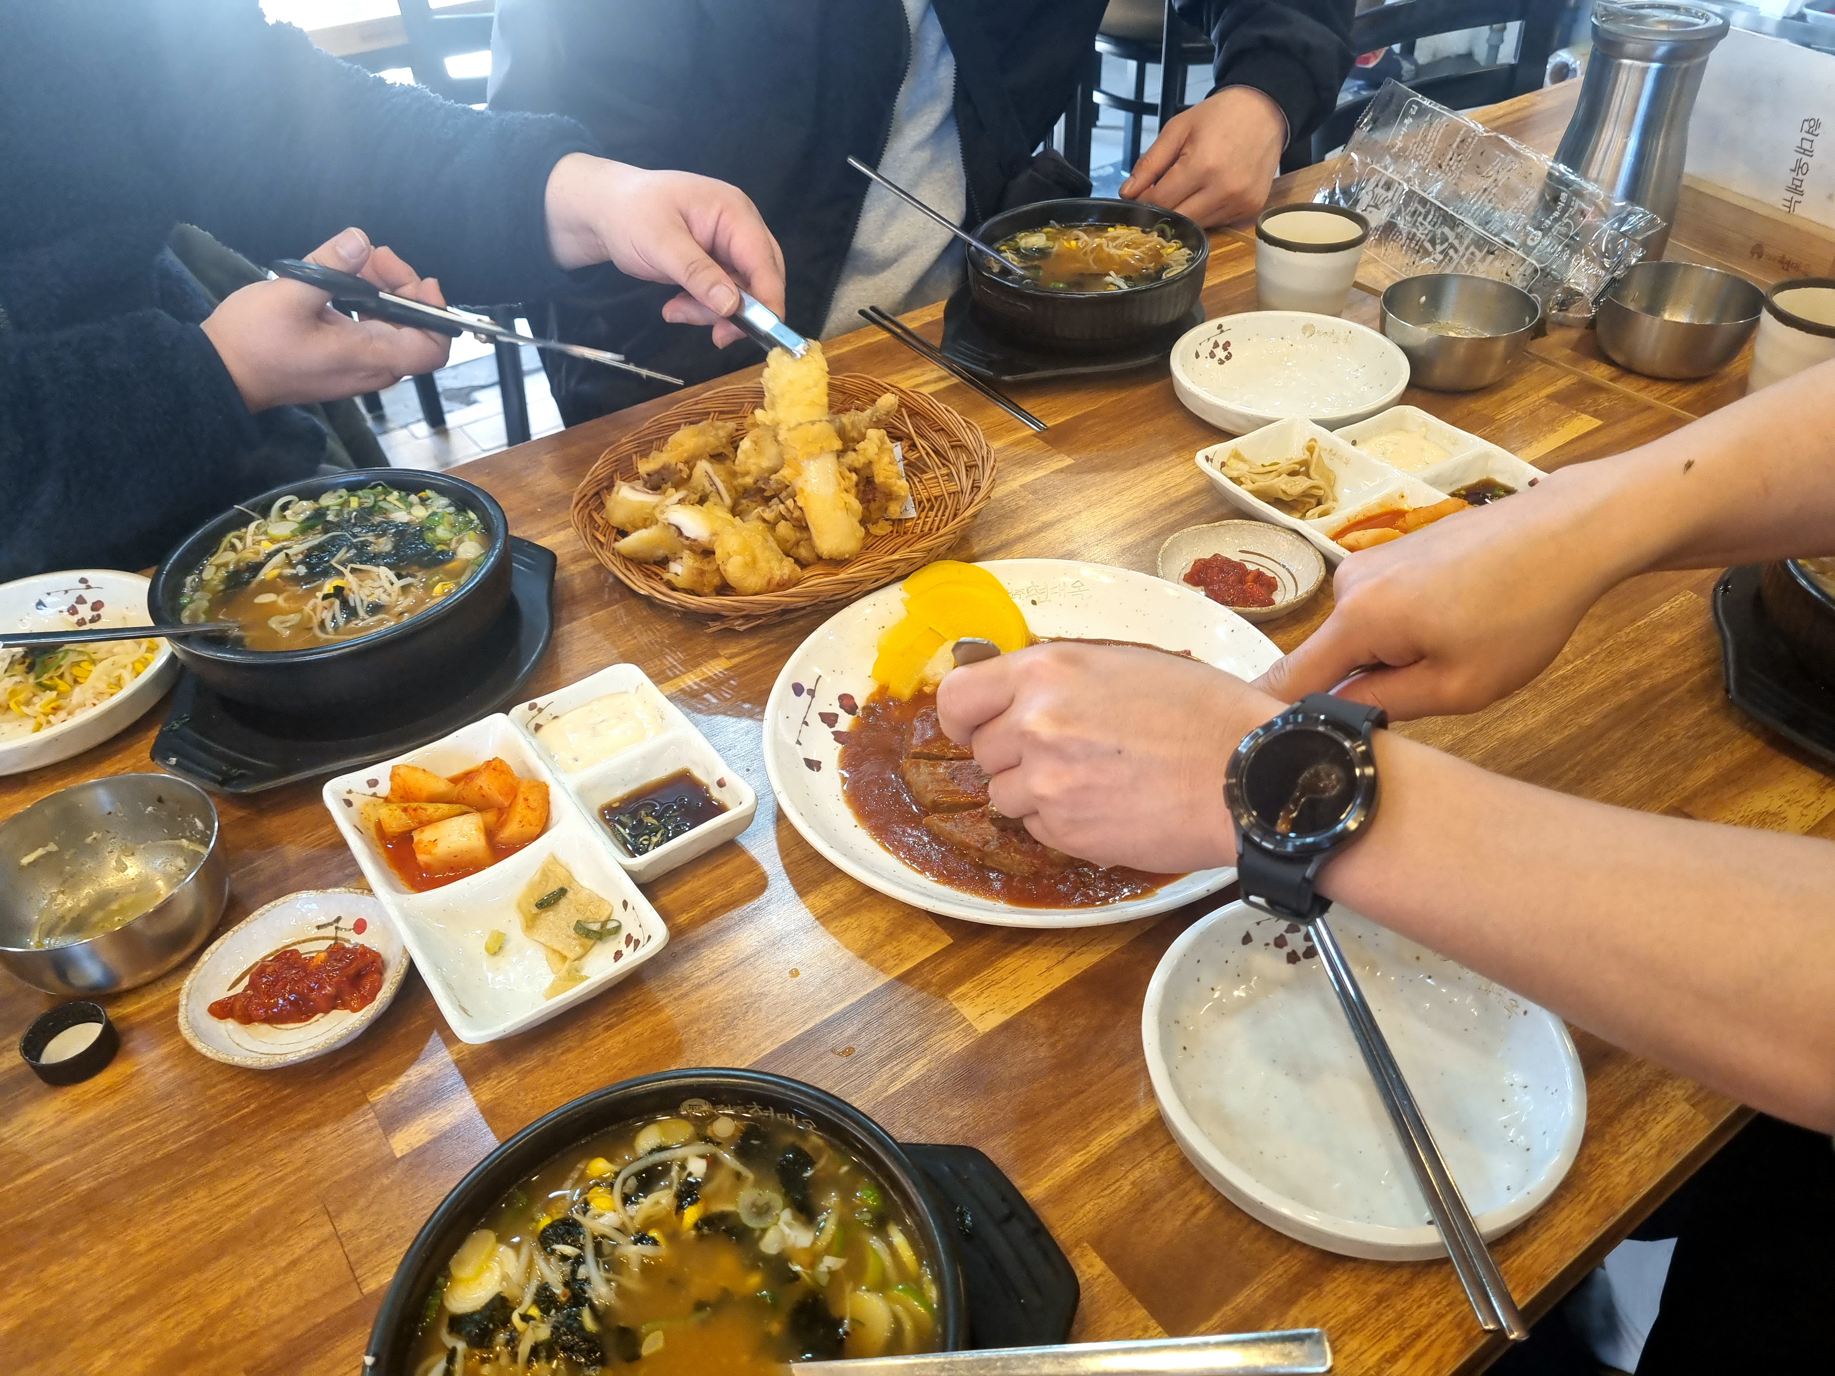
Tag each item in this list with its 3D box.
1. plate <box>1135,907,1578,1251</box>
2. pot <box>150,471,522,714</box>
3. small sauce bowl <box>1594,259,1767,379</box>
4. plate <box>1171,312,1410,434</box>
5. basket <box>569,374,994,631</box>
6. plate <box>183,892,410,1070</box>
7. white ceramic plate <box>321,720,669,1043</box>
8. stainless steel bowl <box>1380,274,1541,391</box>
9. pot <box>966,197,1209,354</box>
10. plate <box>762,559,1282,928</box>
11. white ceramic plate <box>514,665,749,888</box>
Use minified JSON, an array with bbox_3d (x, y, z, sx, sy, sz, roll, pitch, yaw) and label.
[{"bbox_3d":[0.158,0.137,0.499,0.152,0.026,0.152,-2,40,2],"label":"plate"},{"bbox_3d":[-0.296,-0.046,0.717,0.171,0.054,0.171,-2,40,2],"label":"pot"},{"bbox_3d":[0.497,-0.238,0.906,0.098,0.049,0.098,-2,40,2],"label":"small sauce bowl"},{"bbox_3d":[0.240,-0.201,0.898,0.152,0.026,0.152,-2,40,2],"label":"plate"},{"bbox_3d":[-0.072,-0.100,0.786,0.238,0.046,0.242,-4,40,0],"label":"basket"},{"bbox_3d":[-0.245,0.121,0.553,0.088,0.021,0.088,-4,40,0],"label":"plate"},{"bbox_3d":[-0.182,0.082,0.592,0.089,0.026,0.177,-26,45,-25],"label":"white ceramic plate"},{"bbox_3d":[0.353,-0.230,0.908,0.098,0.049,0.098,-2,40,2],"label":"stainless steel bowl"},{"bbox_3d":[0.118,-0.288,0.977,0.170,0.054,0.170,-2,40,2],"label":"pot"},{"bbox_3d":[0.056,0.023,0.642,0.251,0.028,0.251,-2,40,2],"label":"plate"},{"bbox_3d":[-0.131,0.040,0.640,0.064,0.024,0.132,-27,45,-25],"label":"white ceramic plate"}]

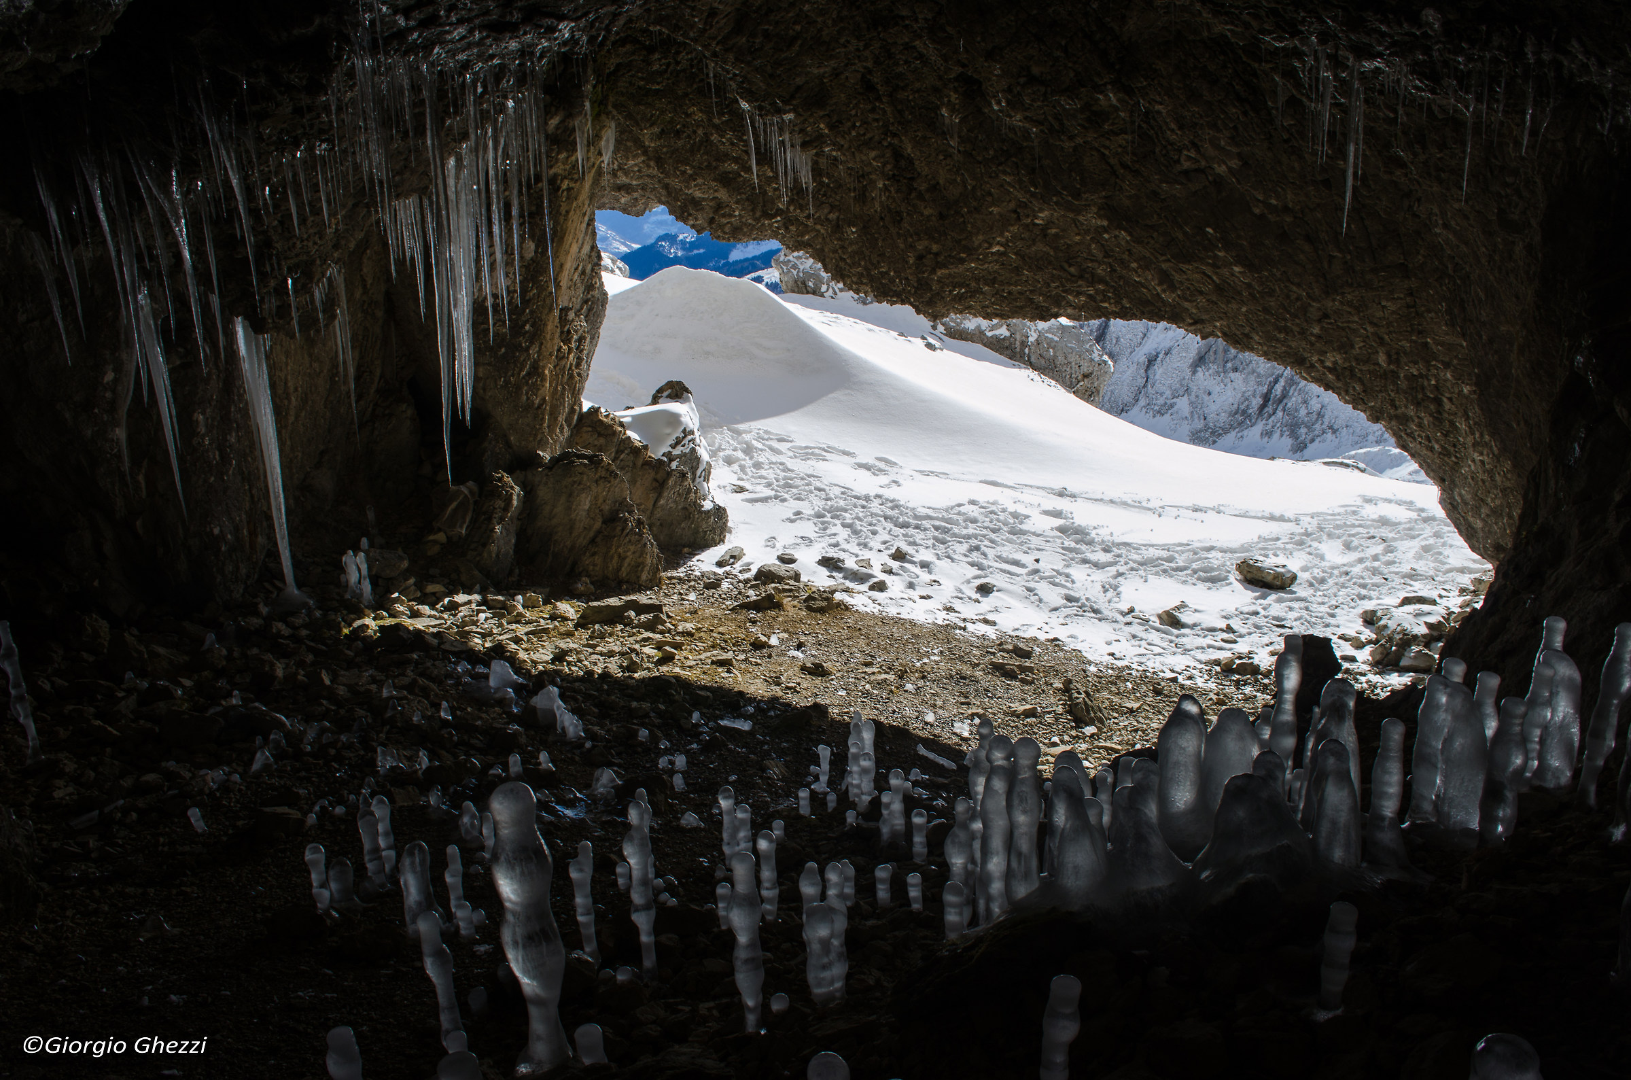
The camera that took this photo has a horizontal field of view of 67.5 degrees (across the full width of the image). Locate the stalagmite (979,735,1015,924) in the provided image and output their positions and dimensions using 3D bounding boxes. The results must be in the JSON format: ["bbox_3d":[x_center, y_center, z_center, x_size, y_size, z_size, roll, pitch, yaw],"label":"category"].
[{"bbox_3d":[0.557,0.873,3.698,0.106,0.592,0.099,3,16,9],"label":"stalagmite"}]

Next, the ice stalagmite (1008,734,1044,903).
[{"bbox_3d":[0.656,0.863,3.778,0.108,0.524,0.104,3,16,10],"label":"ice stalagmite"}]

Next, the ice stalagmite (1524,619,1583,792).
[{"bbox_3d":[2.255,0.500,3.730,0.148,0.538,0.148,-2,15,0],"label":"ice stalagmite"}]

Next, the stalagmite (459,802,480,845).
[{"bbox_3d":[-1.120,0.916,3.952,0.055,0.138,0.055,-2,15,0],"label":"stalagmite"}]

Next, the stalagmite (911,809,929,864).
[{"bbox_3d":[0.330,0.925,3.828,0.055,0.173,0.055,-2,15,0],"label":"stalagmite"}]

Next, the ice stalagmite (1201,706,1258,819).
[{"bbox_3d":[1.166,0.667,3.452,0.161,0.407,0.161,-2,14,0],"label":"ice stalagmite"}]

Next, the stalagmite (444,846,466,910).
[{"bbox_3d":[-1.036,0.978,3.526,0.050,0.205,0.050,-2,14,0],"label":"stalagmite"}]

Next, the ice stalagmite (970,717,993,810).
[{"bbox_3d":[0.557,0.825,3.980,0.093,0.507,0.089,2,16,8],"label":"ice stalagmite"}]

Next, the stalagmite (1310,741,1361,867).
[{"bbox_3d":[1.648,0.827,3.847,0.155,0.386,0.138,7,18,24],"label":"stalagmite"}]

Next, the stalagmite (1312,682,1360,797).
[{"bbox_3d":[1.432,0.594,3.364,0.128,0.436,0.128,-2,15,0],"label":"stalagmite"}]

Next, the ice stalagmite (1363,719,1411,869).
[{"bbox_3d":[1.852,0.810,3.934,0.146,0.480,0.129,8,18,26],"label":"ice stalagmite"}]

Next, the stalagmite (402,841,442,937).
[{"bbox_3d":[-1.069,0.939,3.319,0.091,0.264,0.091,-2,14,0],"label":"stalagmite"}]

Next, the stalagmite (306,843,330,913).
[{"bbox_3d":[-1.413,0.954,3.476,0.058,0.204,0.058,-2,14,0],"label":"stalagmite"}]

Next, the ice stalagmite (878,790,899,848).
[{"bbox_3d":[0.234,0.884,3.896,0.064,0.182,0.064,-2,15,0],"label":"ice stalagmite"}]

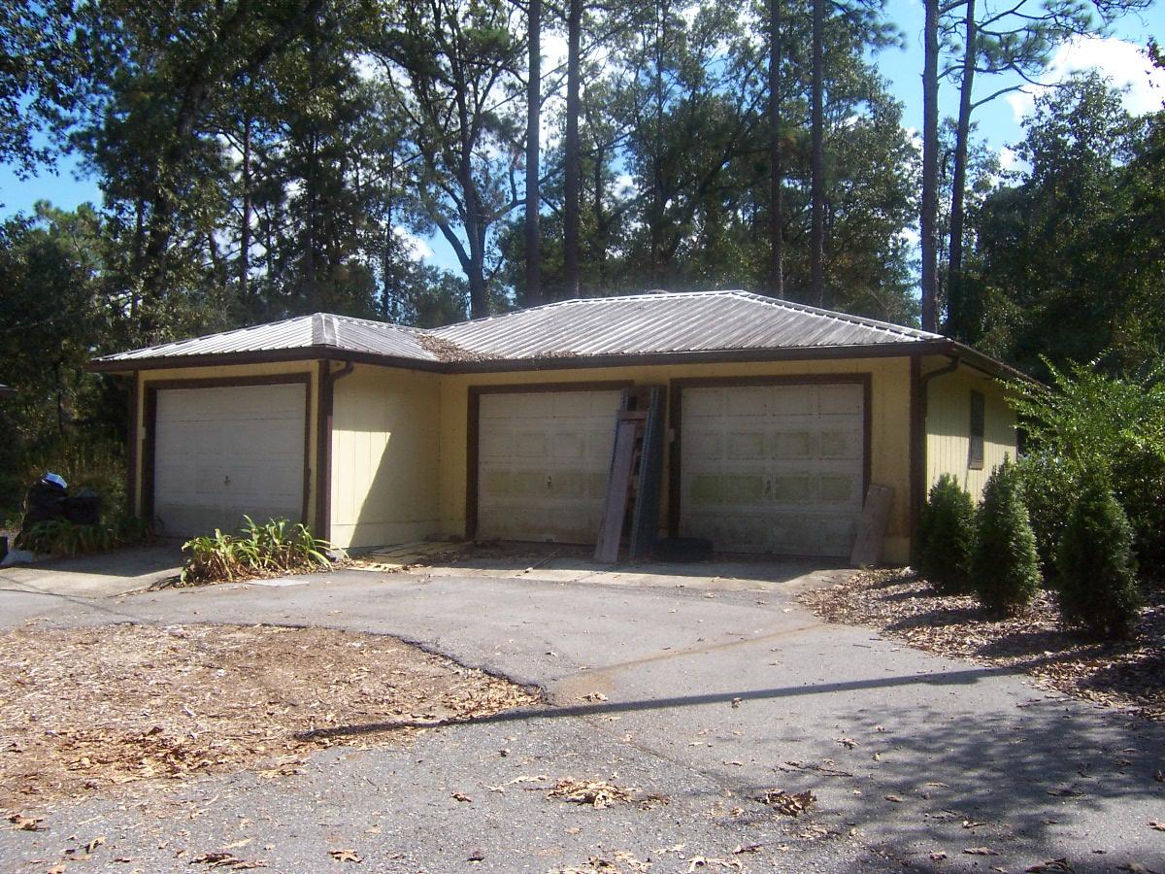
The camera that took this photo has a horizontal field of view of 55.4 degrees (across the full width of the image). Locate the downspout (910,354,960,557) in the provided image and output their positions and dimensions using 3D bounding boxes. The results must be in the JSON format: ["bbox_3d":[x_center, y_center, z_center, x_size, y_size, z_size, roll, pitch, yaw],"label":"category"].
[{"bbox_3d":[4.201,0.261,13.116,0.480,2.420,0.160,0,-2,30],"label":"downspout"}]

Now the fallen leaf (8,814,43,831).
[{"bbox_3d":[-2.149,1.486,4.287,0.135,0.035,0.115,0,-2,30],"label":"fallen leaf"}]

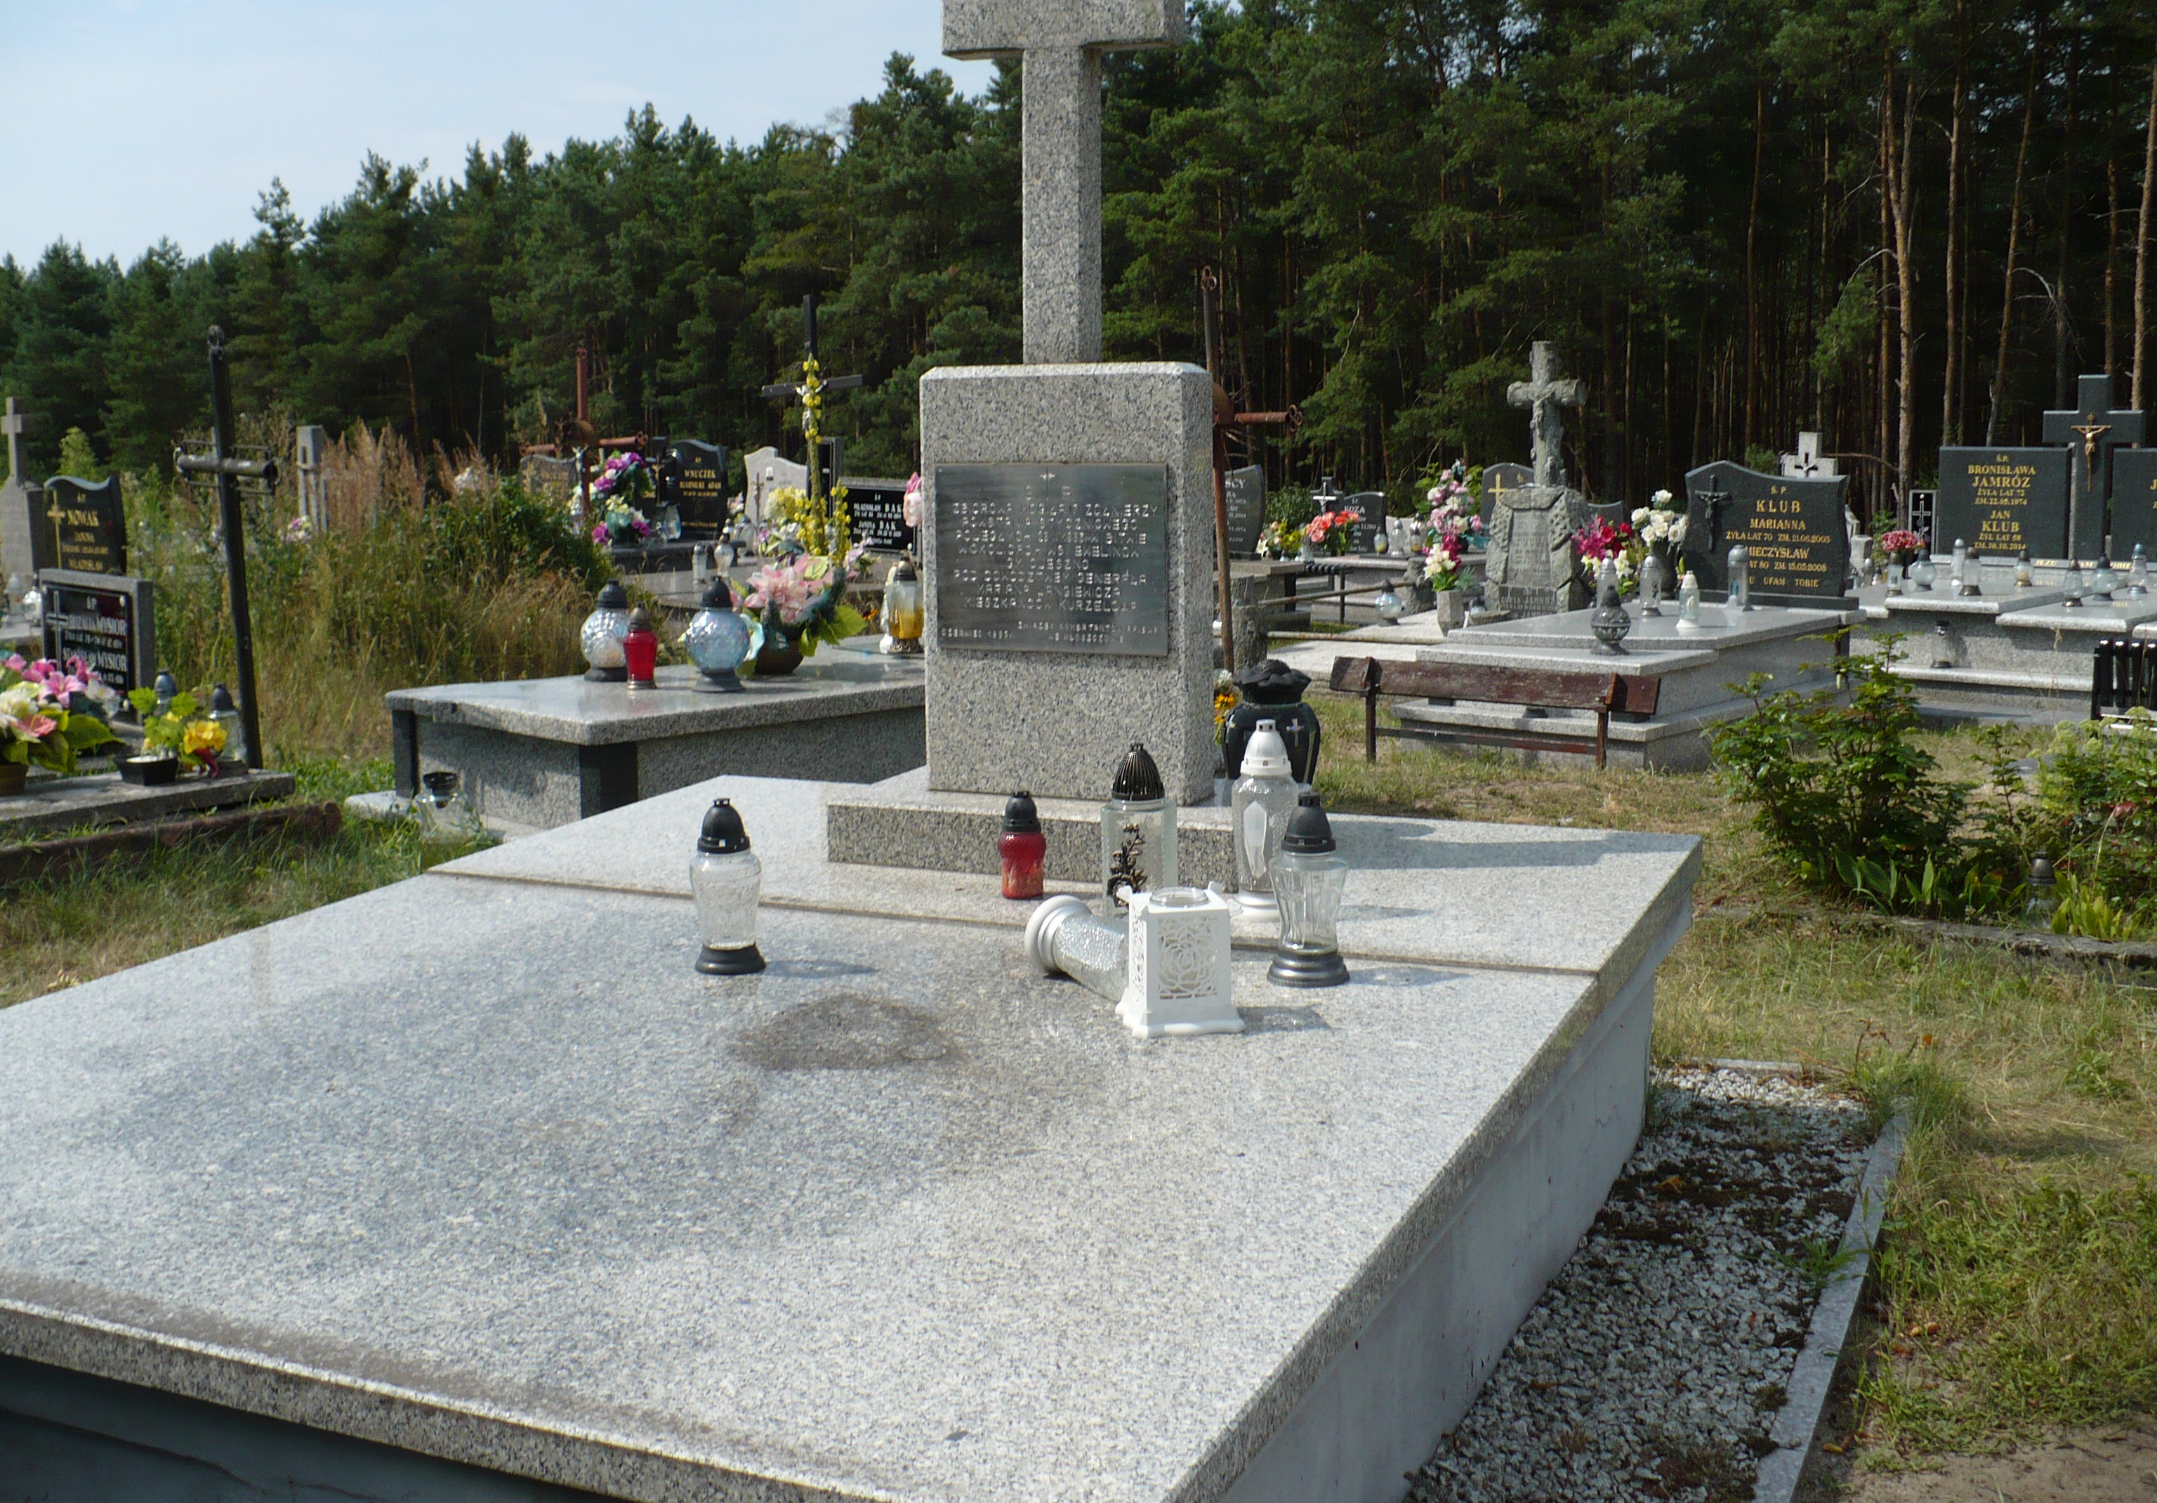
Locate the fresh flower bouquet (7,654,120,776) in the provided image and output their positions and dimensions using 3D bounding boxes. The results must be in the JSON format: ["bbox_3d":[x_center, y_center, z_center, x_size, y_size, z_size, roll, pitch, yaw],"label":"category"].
[{"bbox_3d":[-3.256,-0.108,7.214,0.480,0.410,0.420,7,11,44],"label":"fresh flower bouquet"}]

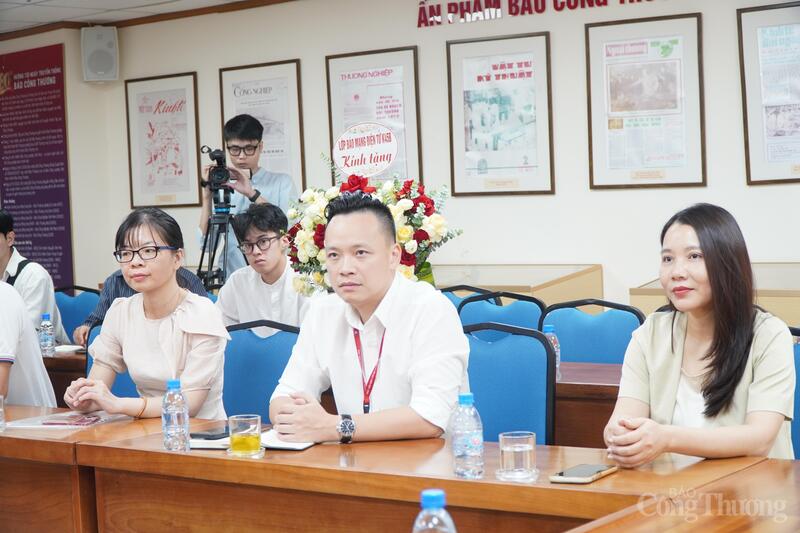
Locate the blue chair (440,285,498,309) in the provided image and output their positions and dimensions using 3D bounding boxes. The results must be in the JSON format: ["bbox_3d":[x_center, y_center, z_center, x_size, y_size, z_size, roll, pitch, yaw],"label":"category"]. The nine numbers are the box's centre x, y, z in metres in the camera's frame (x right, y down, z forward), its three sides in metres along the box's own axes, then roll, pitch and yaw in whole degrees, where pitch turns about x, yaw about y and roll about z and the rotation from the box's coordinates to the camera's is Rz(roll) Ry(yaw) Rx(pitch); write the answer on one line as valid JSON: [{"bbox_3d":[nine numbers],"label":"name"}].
[{"bbox_3d":[0.110,0.549,5.356,0.550,0.910,0.430,-5,4,-44],"label":"blue chair"}]

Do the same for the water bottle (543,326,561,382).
[{"bbox_3d":[0.431,0.245,3.804,0.062,0.155,0.062,-2,3,0],"label":"water bottle"}]

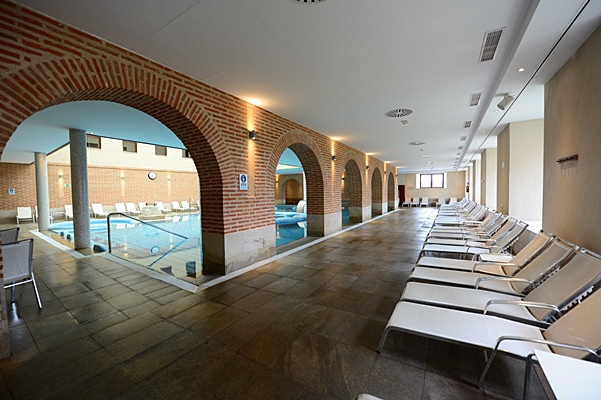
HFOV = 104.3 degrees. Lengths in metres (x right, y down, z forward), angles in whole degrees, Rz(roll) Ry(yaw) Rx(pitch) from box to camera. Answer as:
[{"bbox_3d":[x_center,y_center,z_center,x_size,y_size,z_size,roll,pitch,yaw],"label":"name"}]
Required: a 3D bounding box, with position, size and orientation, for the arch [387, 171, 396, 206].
[{"bbox_3d":[6.495,-0.717,17.493,0.600,2.945,3.300,0,2,32],"label":"arch"}]

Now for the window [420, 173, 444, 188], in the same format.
[{"bbox_3d":[12.561,-1.827,22.368,1.970,1.360,0.120,0,2,32],"label":"window"}]

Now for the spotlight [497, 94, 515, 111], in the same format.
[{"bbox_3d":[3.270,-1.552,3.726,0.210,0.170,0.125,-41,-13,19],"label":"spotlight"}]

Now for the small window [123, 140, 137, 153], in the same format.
[{"bbox_3d":[-13.120,-4.142,18.016,0.150,0.858,0.918,0,2,32],"label":"small window"}]

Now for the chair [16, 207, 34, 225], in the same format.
[{"bbox_3d":[-14.880,0.864,12.713,0.636,0.910,0.636,0,2,32],"label":"chair"}]

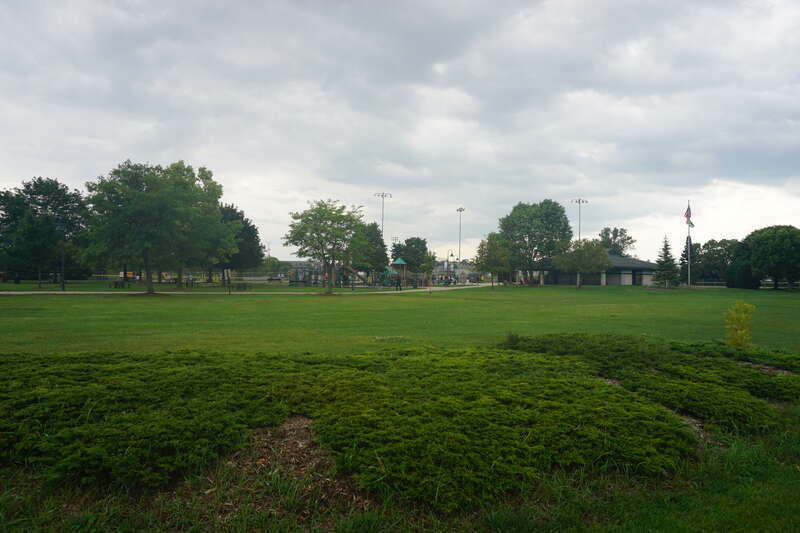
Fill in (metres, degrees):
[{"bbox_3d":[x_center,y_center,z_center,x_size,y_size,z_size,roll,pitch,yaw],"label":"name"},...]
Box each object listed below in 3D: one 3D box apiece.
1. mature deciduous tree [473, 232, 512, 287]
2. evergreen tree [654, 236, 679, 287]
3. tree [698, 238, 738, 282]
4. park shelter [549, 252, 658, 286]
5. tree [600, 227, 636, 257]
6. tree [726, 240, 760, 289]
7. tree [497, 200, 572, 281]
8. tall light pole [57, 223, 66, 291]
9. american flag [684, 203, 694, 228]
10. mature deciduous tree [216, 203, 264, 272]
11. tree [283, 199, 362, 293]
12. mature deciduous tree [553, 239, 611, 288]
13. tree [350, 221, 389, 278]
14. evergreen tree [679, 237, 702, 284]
[{"bbox_3d":[14.050,-0.970,81.000,6.230,8.390,6.100,0,-1,0],"label":"mature deciduous tree"},{"bbox_3d":[33.110,-0.480,66.000,3.120,6.350,3.120,0,-1,0],"label":"evergreen tree"},{"bbox_3d":[65.710,-0.830,110.000,8.250,9.900,8.000,0,-1,0],"label":"tree"},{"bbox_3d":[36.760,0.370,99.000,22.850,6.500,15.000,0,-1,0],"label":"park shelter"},{"bbox_3d":[42.110,-2.220,103.000,6.930,10.620,6.930,0,-1,0],"label":"tree"},{"bbox_3d":[52.260,-0.300,81.000,5.320,7.290,5.300,0,-1,0],"label":"tree"},{"bbox_3d":[20.580,-3.610,81.000,10.900,12.840,10.900,0,-1,0],"label":"tree"},{"bbox_3d":[-41.300,-1.130,65.000,1.000,8.350,0.600,0,-1,0],"label":"tall light pole"},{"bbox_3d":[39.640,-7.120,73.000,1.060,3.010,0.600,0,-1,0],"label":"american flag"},{"bbox_3d":[-28.150,-3.590,87.000,12.070,13.710,11.500,0,-1,0],"label":"mature deciduous tree"},{"bbox_3d":[-6.860,-1.780,47.500,6.830,8.370,6.830,0,-1,0],"label":"tree"},{"bbox_3d":[23.150,-0.360,68.000,7.170,6.160,7.170,0,-1,0],"label":"mature deciduous tree"},{"bbox_3d":[-5.080,-2.060,86.000,6.610,10.080,6.600,0,-1,0],"label":"tree"},{"bbox_3d":[51.710,-0.980,95.000,4.370,8.730,4.300,0,-1,0],"label":"evergreen tree"}]

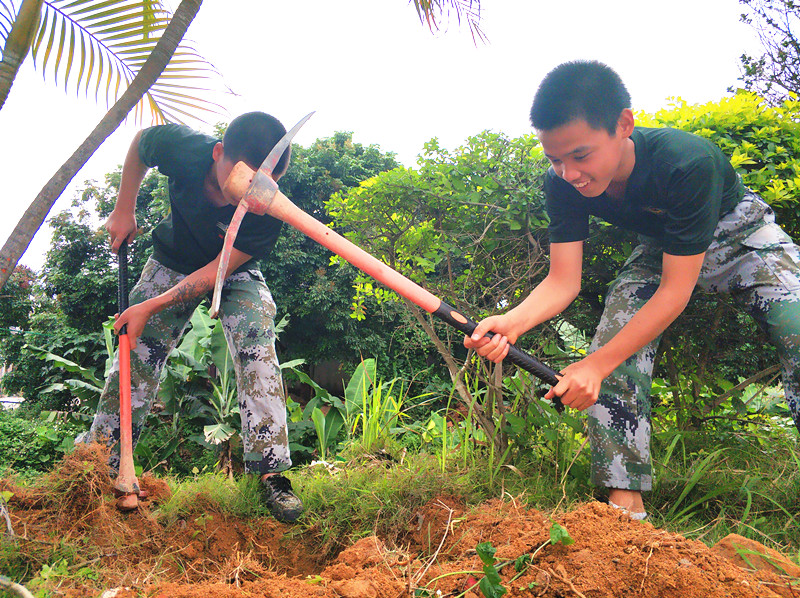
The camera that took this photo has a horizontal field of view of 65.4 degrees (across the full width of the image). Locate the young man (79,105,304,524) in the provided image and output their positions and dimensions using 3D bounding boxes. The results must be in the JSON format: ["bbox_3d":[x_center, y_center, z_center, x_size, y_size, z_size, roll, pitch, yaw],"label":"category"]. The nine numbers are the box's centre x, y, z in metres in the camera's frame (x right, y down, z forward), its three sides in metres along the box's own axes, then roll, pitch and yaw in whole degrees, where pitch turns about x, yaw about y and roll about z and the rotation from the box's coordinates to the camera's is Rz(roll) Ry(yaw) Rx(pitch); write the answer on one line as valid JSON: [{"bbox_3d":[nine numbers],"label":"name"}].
[{"bbox_3d":[-0.730,0.070,2.150,0.800,1.340,0.680,1,-6,-7],"label":"young man"}]

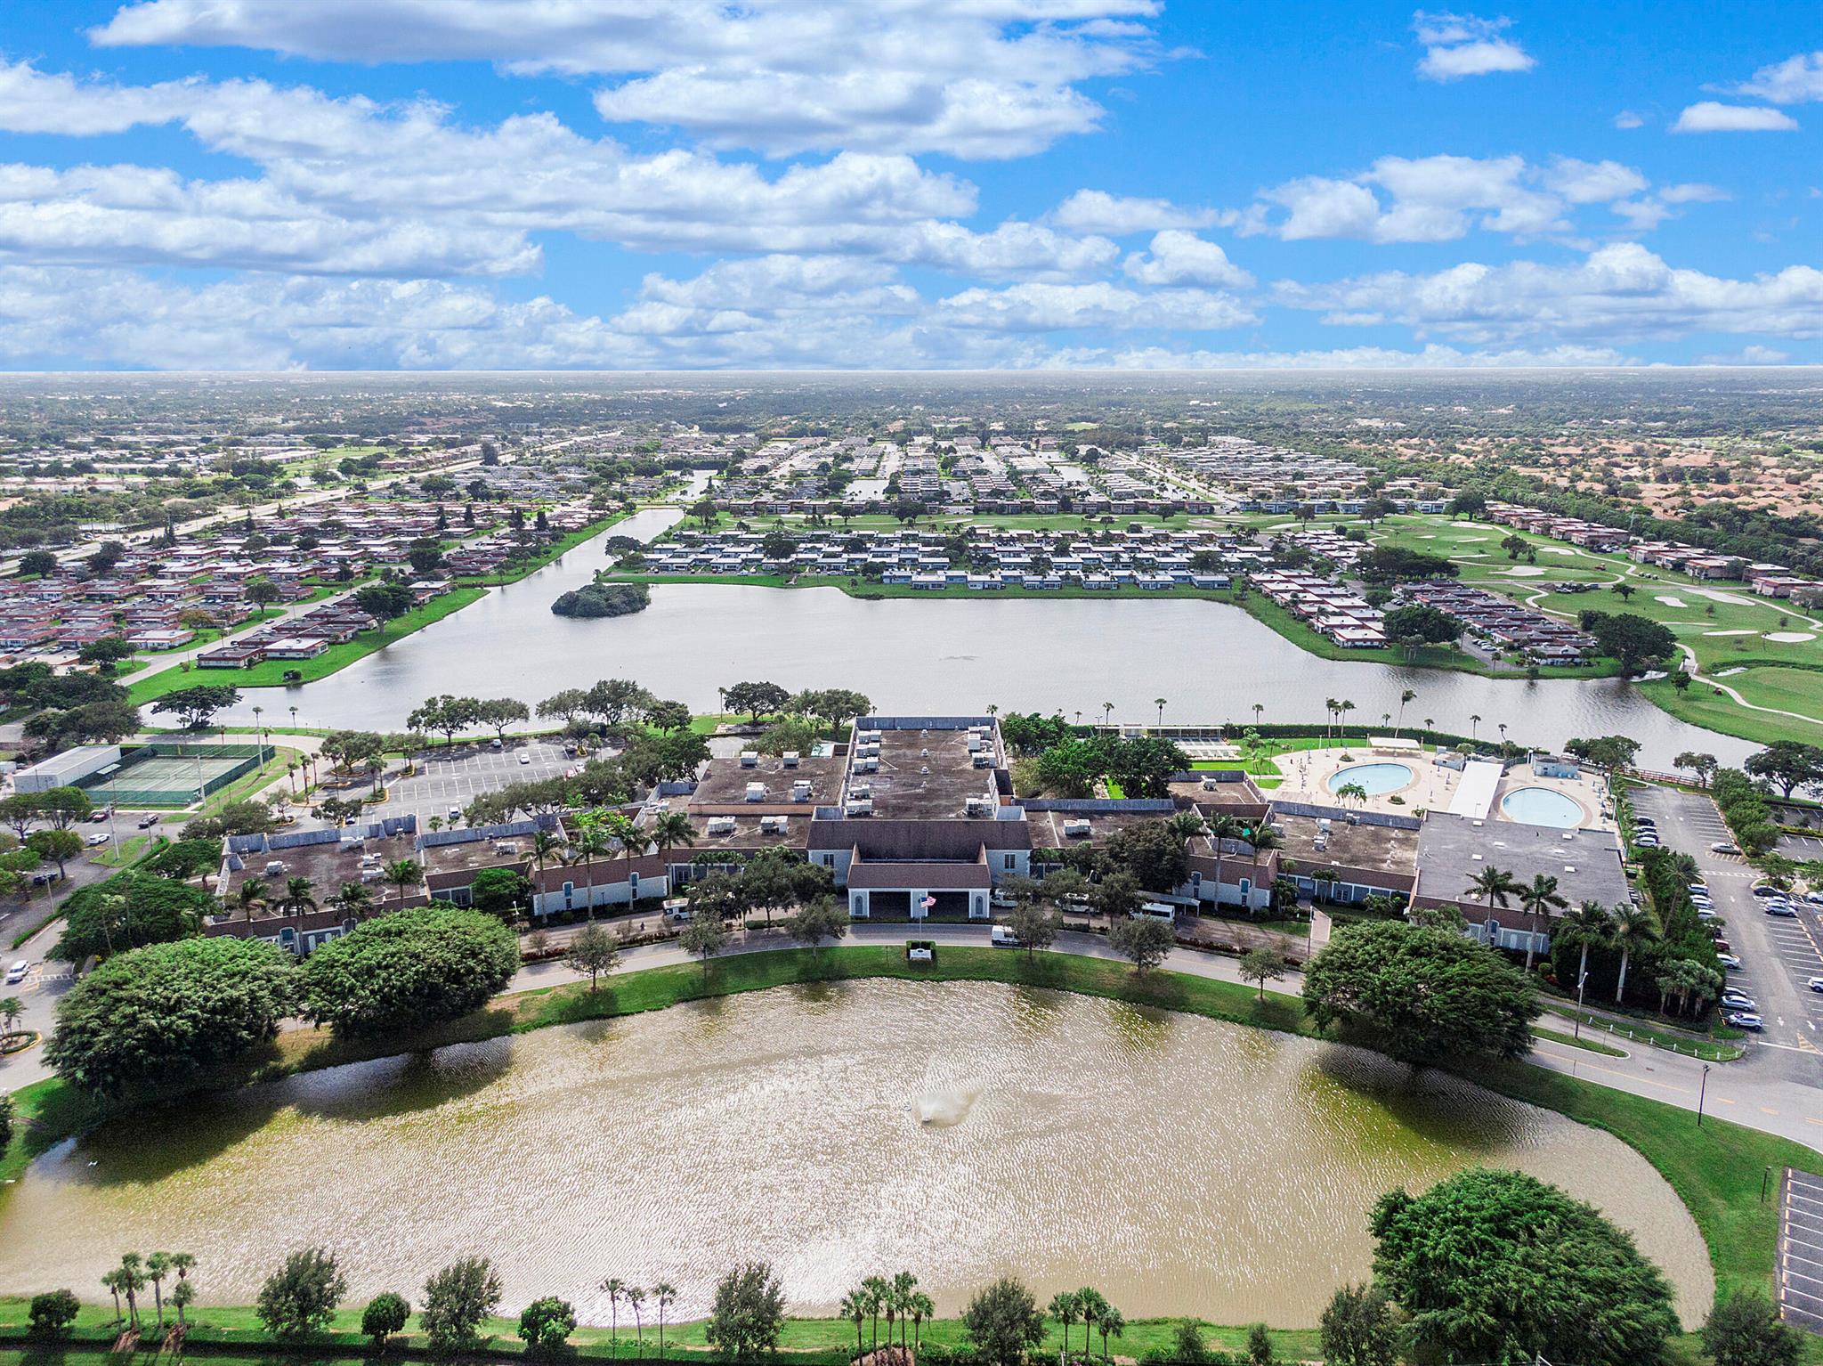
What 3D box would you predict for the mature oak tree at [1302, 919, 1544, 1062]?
[{"bbox_3d":[70.500,42.850,176.070,31.300,15.800,28.500,0,14,0],"label":"mature oak tree"}]

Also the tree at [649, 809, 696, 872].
[{"bbox_3d":[-43.200,31.830,229.520,8.580,18.380,8.580,-3,14,-11],"label":"tree"}]

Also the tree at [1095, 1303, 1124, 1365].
[{"bbox_3d":[19.290,63.790,124.030,3.050,7.530,3.050,2,14,10],"label":"tree"}]

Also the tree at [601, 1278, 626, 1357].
[{"bbox_3d":[-28.790,60.770,121.450,2.400,8.100,2.400,0,14,0],"label":"tree"}]

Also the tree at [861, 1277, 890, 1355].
[{"bbox_3d":[-3.450,60.540,121.140,2.800,8.600,2.800,0,14,0],"label":"tree"}]

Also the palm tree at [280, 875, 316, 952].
[{"bbox_3d":[-98.380,37.680,202.390,6.400,13.800,6.400,0,14,0],"label":"palm tree"}]

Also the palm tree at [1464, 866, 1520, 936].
[{"bbox_3d":[95.280,37.750,208.680,9.320,16.130,9.320,7,16,25],"label":"palm tree"}]

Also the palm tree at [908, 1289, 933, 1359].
[{"bbox_3d":[0.880,61.370,121.240,2.600,6.900,2.600,0,14,0],"label":"palm tree"}]

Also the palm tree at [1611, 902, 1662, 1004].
[{"bbox_3d":[109.280,41.190,192.520,7.620,17.260,7.620,8,17,31],"label":"palm tree"}]

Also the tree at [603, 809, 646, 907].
[{"bbox_3d":[-50.770,31.920,227.350,7.860,19.310,7.860,-4,15,-13],"label":"tree"}]

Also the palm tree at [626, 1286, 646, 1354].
[{"bbox_3d":[-27.190,63.370,125.830,2.040,7.790,2.040,-4,15,-14],"label":"palm tree"}]

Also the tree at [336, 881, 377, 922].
[{"bbox_3d":[-91.470,37.980,205.060,6.800,11.900,6.800,0,14,0],"label":"tree"}]

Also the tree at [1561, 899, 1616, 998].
[{"bbox_3d":[100.700,39.840,188.800,8.000,15.300,8.000,0,14,0],"label":"tree"}]

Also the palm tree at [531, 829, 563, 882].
[{"bbox_3d":[-62.460,33.110,214.930,6.600,16.400,6.600,0,14,0],"label":"palm tree"}]

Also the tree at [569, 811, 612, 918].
[{"bbox_3d":[-54.930,31.950,215.790,7.200,18.200,7.200,0,14,0],"label":"tree"}]

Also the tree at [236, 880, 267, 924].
[{"bbox_3d":[-107.890,39.240,207.560,6.150,15.190,6.150,-8,16,-28],"label":"tree"}]

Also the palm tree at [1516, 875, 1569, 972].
[{"bbox_3d":[100.780,38.560,203.590,8.070,17.020,8.070,7,16,27],"label":"palm tree"}]

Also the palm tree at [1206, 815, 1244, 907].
[{"bbox_3d":[55.350,32.250,225.660,7.560,18.770,7.560,3,15,14],"label":"palm tree"}]

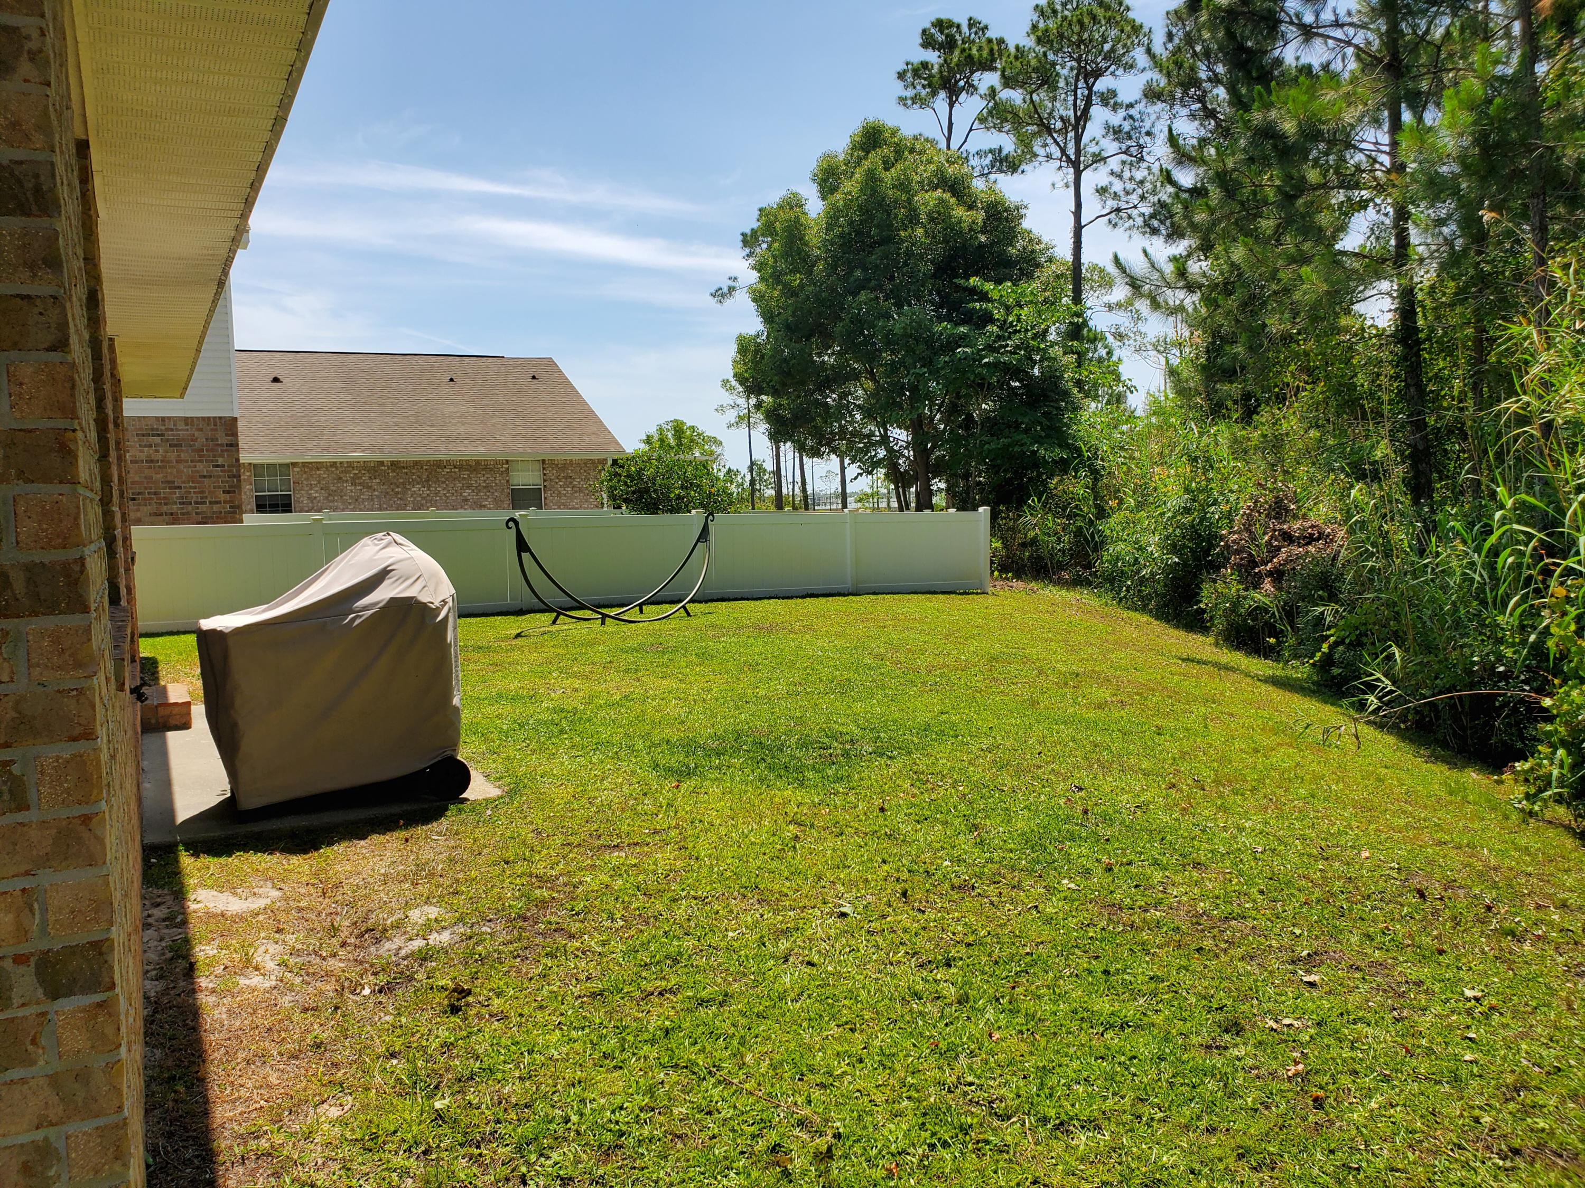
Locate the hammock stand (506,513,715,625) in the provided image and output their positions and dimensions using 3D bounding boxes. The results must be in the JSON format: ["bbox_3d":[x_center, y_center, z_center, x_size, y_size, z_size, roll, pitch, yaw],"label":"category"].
[{"bbox_3d":[-1.997,-0.299,13.986,0.880,1.210,3.600,3,6,35],"label":"hammock stand"}]

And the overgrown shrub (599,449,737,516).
[{"bbox_3d":[-2.346,-1.519,22.600,2.638,2.376,2.500,-1,5,0],"label":"overgrown shrub"}]

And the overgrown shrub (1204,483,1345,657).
[{"bbox_3d":[4.503,-0.234,11.167,1.301,1.582,1.300,-1,5,0],"label":"overgrown shrub"}]

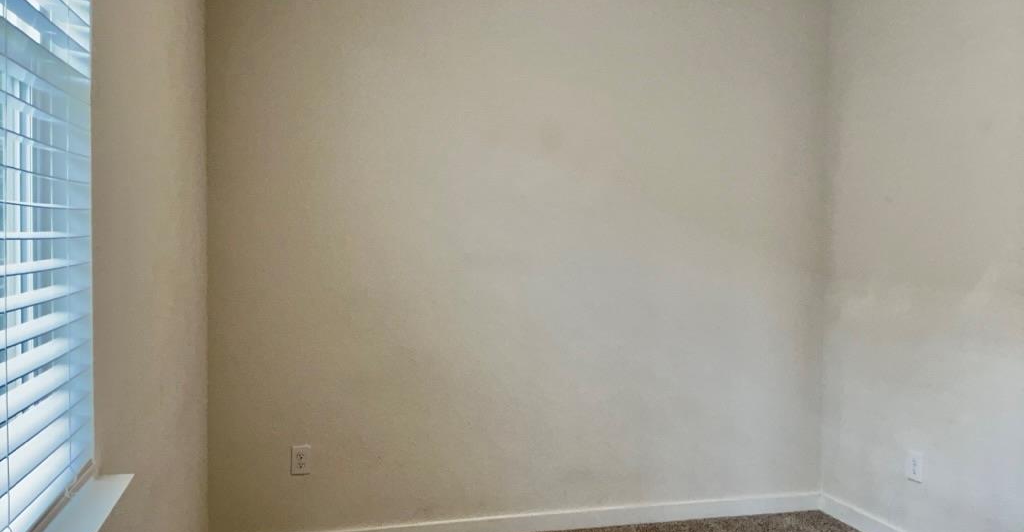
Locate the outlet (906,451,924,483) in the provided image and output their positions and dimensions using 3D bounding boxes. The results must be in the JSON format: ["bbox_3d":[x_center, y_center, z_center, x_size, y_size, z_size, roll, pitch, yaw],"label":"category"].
[{"bbox_3d":[1.607,0.805,3.193,0.010,0.116,0.073,0,2,-15],"label":"outlet"}]

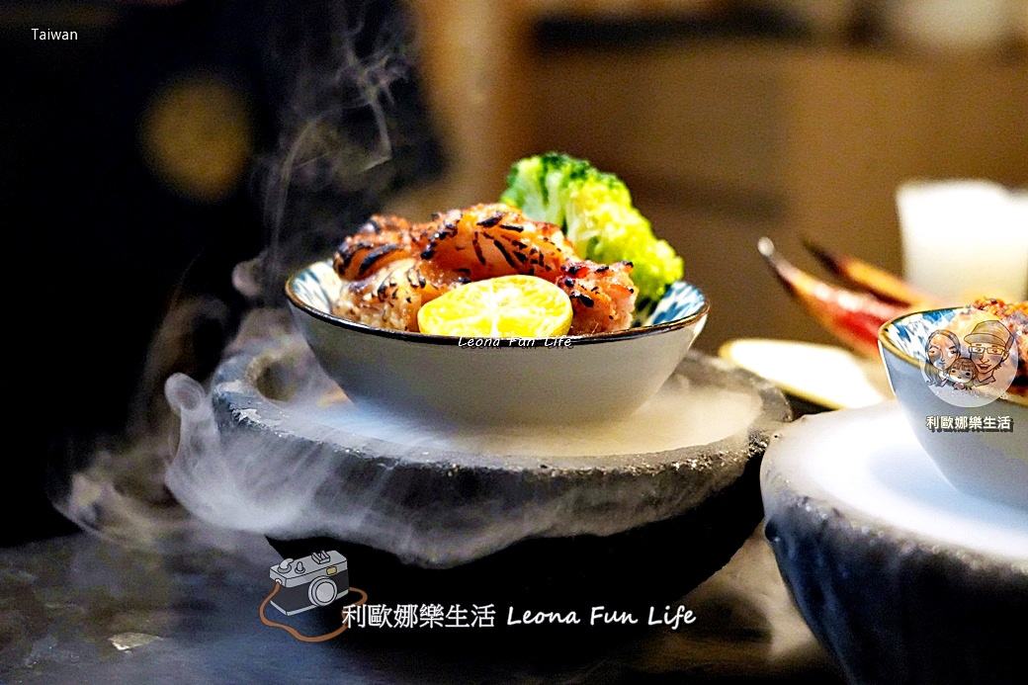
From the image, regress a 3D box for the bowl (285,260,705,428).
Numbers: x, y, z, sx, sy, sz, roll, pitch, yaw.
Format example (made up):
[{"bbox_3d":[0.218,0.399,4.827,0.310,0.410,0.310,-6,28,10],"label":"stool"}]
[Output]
[{"bbox_3d":[-0.005,0.007,0.473,0.115,0.043,0.115,2,15,-1],"label":"bowl"}]

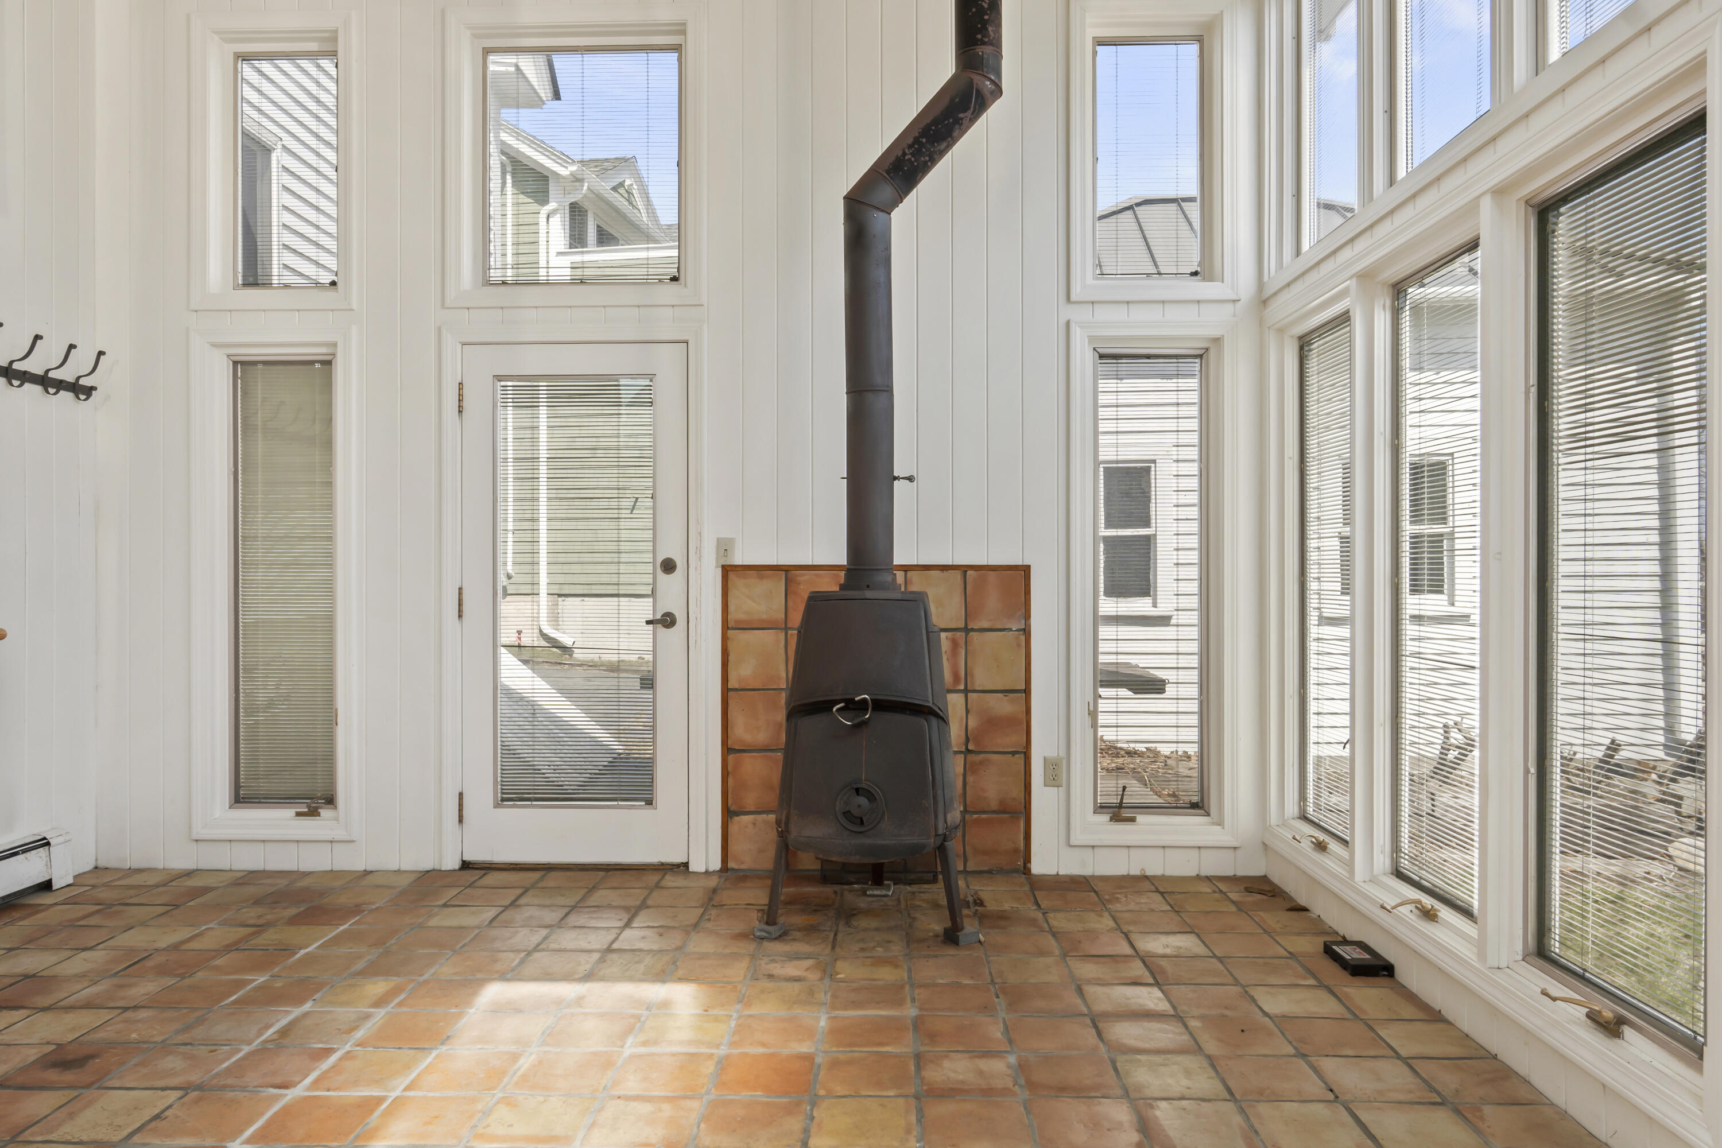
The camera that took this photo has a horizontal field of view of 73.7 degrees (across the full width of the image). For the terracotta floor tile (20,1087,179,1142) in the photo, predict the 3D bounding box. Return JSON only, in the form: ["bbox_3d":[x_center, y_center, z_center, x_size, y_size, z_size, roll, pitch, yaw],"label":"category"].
[{"bbox_3d":[-1.624,1.164,2.461,0.208,0.016,0.227,0,0,2],"label":"terracotta floor tile"}]

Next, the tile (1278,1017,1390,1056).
[{"bbox_3d":[1.186,1.169,2.882,0.219,0.013,0.223,0,0,1],"label":"tile"}]

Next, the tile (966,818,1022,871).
[{"bbox_3d":[0.515,1.040,4.442,0.223,0.207,0.016,0,0,2],"label":"tile"}]

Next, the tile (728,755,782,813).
[{"bbox_3d":[-0.401,0.806,4.430,0.222,0.217,0.020,0,0,1],"label":"tile"}]

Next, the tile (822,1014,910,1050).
[{"bbox_3d":[0.020,1.170,2.910,0.221,0.013,0.218,0,0,1],"label":"tile"}]

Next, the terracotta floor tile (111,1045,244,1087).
[{"bbox_3d":[-1.621,1.172,2.712,0.219,0.013,0.226,0,0,1],"label":"terracotta floor tile"}]

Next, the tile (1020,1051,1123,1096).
[{"bbox_3d":[0.482,1.161,2.656,0.212,0.016,0.225,0,0,2],"label":"tile"}]

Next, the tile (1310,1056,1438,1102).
[{"bbox_3d":[1.169,1.160,2.626,0.211,0.016,0.224,0,0,2],"label":"tile"}]

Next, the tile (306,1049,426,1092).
[{"bbox_3d":[-1.153,1.172,2.694,0.218,0.013,0.223,0,0,1],"label":"tile"}]

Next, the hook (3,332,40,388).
[{"bbox_3d":[-2.939,-0.749,4.040,0.114,0.191,0.022,0,0,1],"label":"hook"}]

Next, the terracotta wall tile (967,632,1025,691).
[{"bbox_3d":[0.506,0.326,4.284,0.216,0.213,0.013,0,0,2],"label":"terracotta wall tile"}]

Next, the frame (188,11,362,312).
[{"bbox_3d":[-2.239,-1.569,4.419,0.655,1.139,0.100,0,0,2],"label":"frame"}]

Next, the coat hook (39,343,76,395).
[{"bbox_3d":[-2.937,-0.749,4.211,0.110,0.191,0.022,0,0,1],"label":"coat hook"}]

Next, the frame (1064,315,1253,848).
[{"bbox_3d":[1.128,0.037,4.427,0.655,2.010,0.130,0,0,1],"label":"frame"}]

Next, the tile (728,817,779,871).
[{"bbox_3d":[-0.399,1.036,4.412,0.221,0.210,0.013,0,0,1],"label":"tile"}]

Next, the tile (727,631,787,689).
[{"bbox_3d":[-0.389,0.322,4.322,0.218,0.219,0.013,0,0,2],"label":"tile"}]

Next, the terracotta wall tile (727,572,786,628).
[{"bbox_3d":[-0.401,0.099,4.432,0.225,0.221,0.020,0,0,1],"label":"terracotta wall tile"}]

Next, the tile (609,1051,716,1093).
[{"bbox_3d":[-0.450,1.160,2.652,0.216,0.020,0.221,0,0,1],"label":"tile"}]

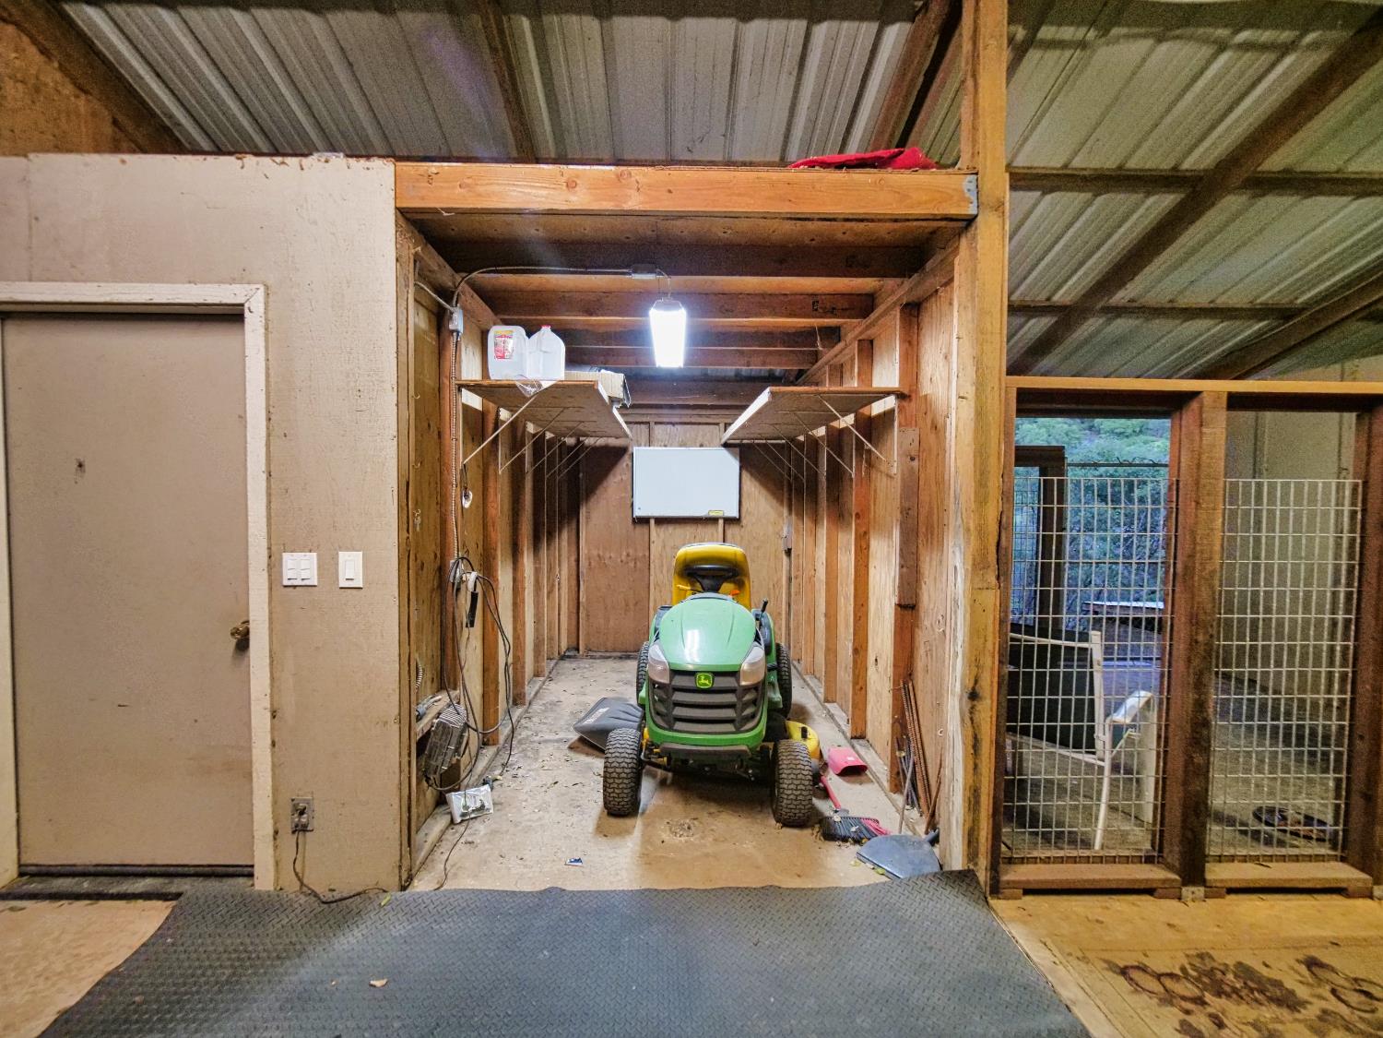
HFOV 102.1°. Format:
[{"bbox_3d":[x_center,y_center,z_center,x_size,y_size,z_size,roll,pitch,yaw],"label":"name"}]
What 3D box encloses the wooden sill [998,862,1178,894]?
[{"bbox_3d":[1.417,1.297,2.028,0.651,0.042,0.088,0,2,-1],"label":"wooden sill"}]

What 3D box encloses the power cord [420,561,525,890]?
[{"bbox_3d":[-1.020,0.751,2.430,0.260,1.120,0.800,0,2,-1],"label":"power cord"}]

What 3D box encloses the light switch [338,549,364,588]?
[{"bbox_3d":[-1.181,0.176,1.942,0.083,0.126,0.014,0,2,-1],"label":"light switch"}]

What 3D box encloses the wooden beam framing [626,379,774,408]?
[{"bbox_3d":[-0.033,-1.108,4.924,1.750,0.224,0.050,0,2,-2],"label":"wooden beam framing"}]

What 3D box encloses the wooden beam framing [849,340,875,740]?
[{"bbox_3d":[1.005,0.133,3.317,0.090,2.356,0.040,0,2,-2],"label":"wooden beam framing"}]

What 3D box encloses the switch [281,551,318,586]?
[{"bbox_3d":[-1.362,0.176,1.942,0.120,0.118,0.013,0,2,-2],"label":"switch"}]

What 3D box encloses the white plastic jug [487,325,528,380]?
[{"bbox_3d":[-0.854,-0.764,2.631,0.150,0.263,0.140,0,2,-2],"label":"white plastic jug"}]

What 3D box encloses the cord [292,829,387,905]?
[{"bbox_3d":[-1.240,1.215,1.950,0.330,0.225,0.075,0,2,-1],"label":"cord"}]

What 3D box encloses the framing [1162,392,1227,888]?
[{"bbox_3d":[1.839,0.445,2.051,0.091,1.785,0.090,0,2,-2],"label":"framing"}]

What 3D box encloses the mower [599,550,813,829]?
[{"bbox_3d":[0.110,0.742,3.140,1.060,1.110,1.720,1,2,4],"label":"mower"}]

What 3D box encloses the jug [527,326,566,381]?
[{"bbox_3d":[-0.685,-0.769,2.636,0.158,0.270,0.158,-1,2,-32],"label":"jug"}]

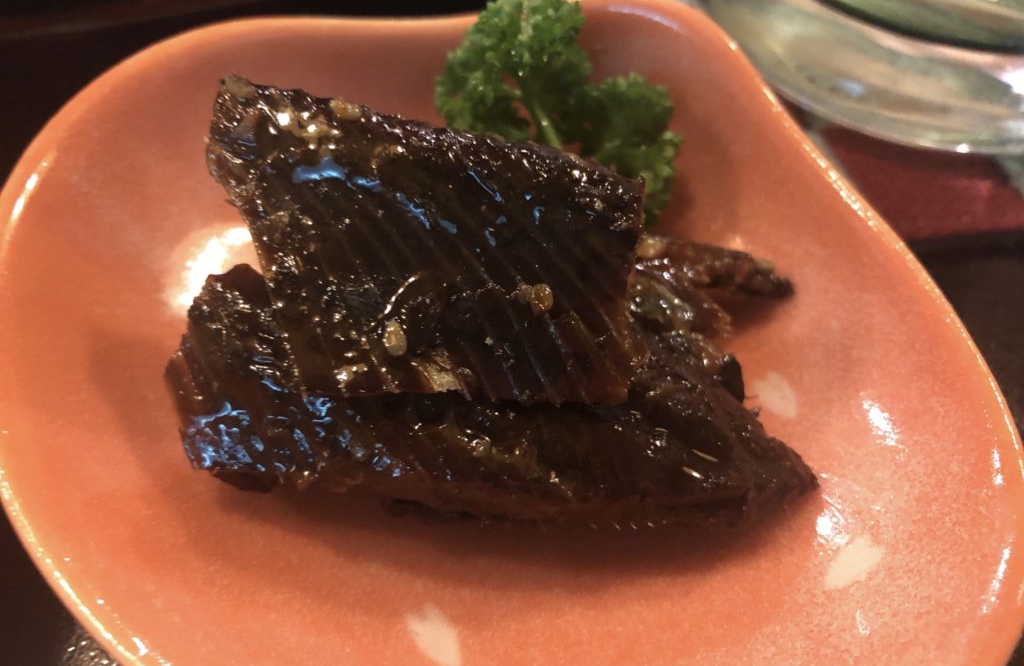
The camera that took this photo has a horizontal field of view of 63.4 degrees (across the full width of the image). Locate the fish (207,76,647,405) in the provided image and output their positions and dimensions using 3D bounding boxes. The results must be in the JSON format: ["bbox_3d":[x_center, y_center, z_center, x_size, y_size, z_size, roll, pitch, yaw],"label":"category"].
[{"bbox_3d":[-0.011,-0.012,0.117,0.058,0.013,0.041,4,72,1],"label":"fish"}]

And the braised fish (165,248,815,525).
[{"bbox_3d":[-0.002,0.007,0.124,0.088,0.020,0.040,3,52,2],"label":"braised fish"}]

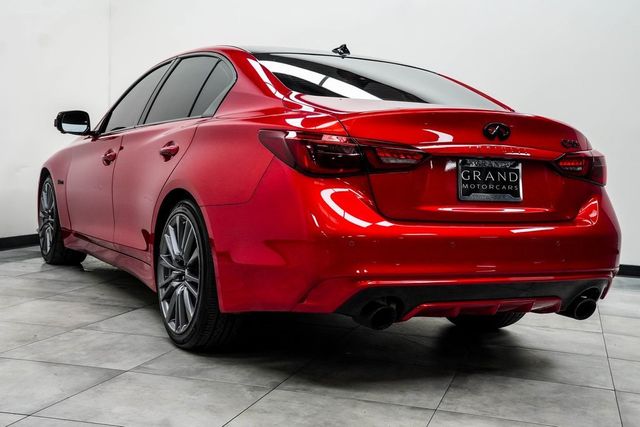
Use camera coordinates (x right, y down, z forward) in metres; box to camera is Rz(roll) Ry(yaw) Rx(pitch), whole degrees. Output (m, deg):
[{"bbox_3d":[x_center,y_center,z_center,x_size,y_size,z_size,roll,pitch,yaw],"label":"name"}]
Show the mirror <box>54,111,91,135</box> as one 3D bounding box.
[{"bbox_3d":[-1.506,-0.553,4.861,0.210,0.148,0.120,0,4,-30],"label":"mirror"}]

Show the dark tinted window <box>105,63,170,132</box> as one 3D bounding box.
[{"bbox_3d":[-1.012,-0.642,4.432,0.085,0.410,0.720,25,-8,-29],"label":"dark tinted window"}]

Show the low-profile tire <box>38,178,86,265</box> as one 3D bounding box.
[{"bbox_3d":[-1.839,0.043,5.670,0.250,0.670,0.670,0,4,-30],"label":"low-profile tire"}]

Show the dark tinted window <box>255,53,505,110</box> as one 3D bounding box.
[{"bbox_3d":[0.275,-0.615,3.658,1.180,0.130,0.720,0,26,-30],"label":"dark tinted window"}]

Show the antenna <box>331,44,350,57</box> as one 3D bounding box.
[{"bbox_3d":[0.106,-0.803,3.950,0.060,0.058,0.140,0,4,-30],"label":"antenna"}]

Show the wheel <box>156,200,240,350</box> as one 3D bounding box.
[{"bbox_3d":[-0.499,0.252,3.474,0.265,0.665,0.665,0,4,-30],"label":"wheel"}]

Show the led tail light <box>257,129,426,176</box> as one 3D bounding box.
[{"bbox_3d":[0.085,-0.220,2.896,0.520,0.170,0.360,0,4,-30],"label":"led tail light"}]

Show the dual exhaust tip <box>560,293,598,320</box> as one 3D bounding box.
[{"bbox_3d":[1.053,0.379,3.302,0.092,0.092,0.130,0,4,-30],"label":"dual exhaust tip"}]

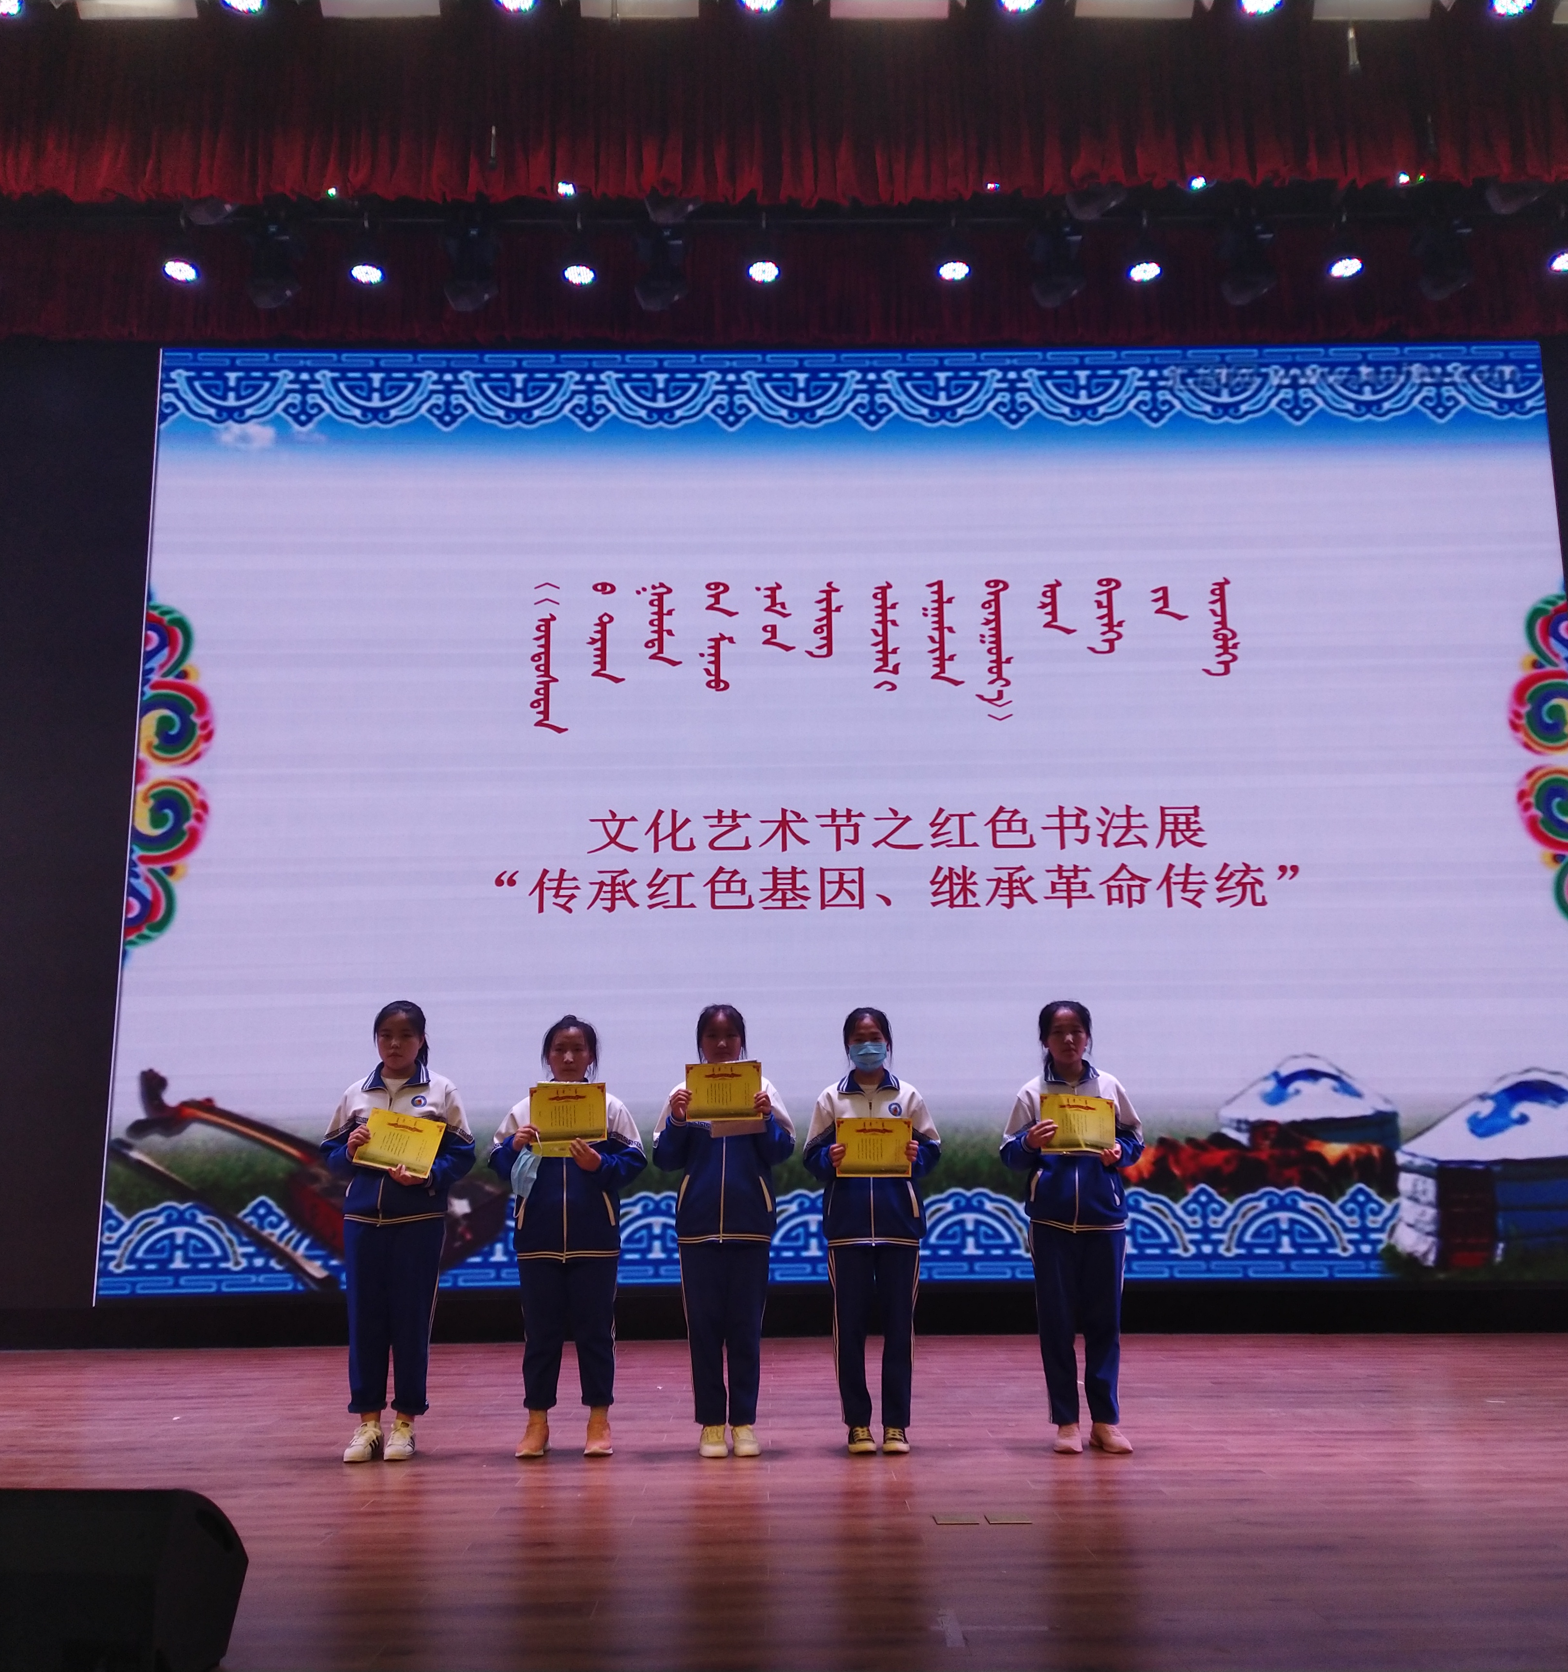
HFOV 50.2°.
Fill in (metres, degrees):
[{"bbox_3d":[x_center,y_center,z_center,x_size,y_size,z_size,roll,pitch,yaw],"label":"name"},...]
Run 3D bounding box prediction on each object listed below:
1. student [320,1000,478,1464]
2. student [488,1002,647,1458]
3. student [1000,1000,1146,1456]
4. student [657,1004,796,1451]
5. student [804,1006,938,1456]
[{"bbox_3d":[-1.424,1.433,6.201,0.557,1.645,0.420,-2,-12,6],"label":"student"},{"bbox_3d":[-0.795,1.440,6.097,0.564,1.584,0.380,0,-12,-1],"label":"student"},{"bbox_3d":[1.065,1.423,6.197,0.514,1.612,0.400,-1,-12,4],"label":"student"},{"bbox_3d":[-0.216,1.436,6.198,0.489,1.612,0.400,-1,-12,3],"label":"student"},{"bbox_3d":[0.324,1.420,6.113,0.482,1.606,0.380,0,-12,-1],"label":"student"}]

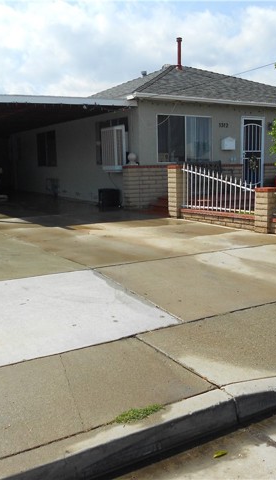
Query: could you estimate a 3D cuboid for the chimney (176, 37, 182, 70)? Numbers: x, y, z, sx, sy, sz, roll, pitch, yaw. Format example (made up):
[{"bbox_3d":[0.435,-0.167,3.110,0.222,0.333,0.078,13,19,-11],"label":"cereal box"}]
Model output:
[{"bbox_3d":[1.333,-5.971,15.456,0.180,1.010,0.180,-6,11,-31],"label":"chimney"}]

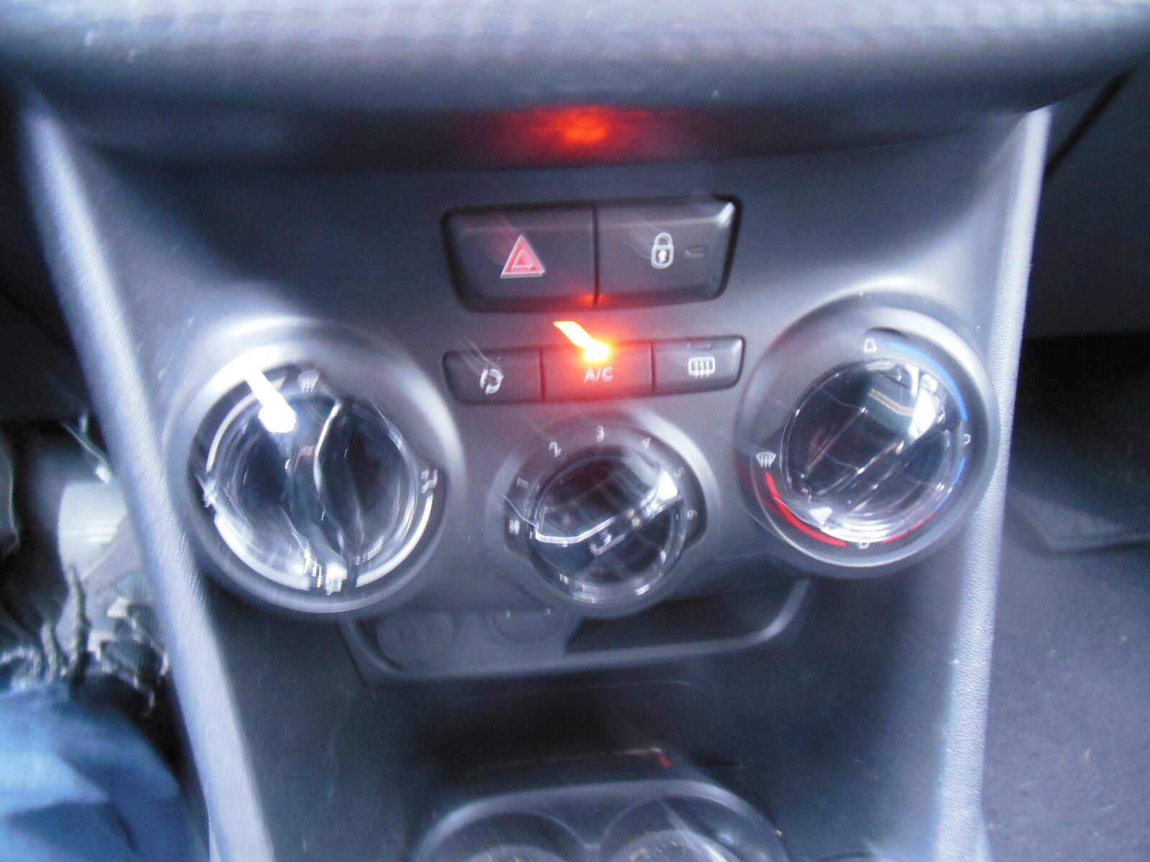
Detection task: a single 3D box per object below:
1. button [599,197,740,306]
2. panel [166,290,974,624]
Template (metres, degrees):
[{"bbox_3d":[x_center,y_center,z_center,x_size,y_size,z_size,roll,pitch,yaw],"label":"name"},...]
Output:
[{"bbox_3d":[0.024,-0.047,0.216,0.035,0.025,0.012,-3,12,-2],"label":"button"},{"bbox_3d":[0.004,0.008,0.225,0.210,0.081,0.035,-3,12,-2],"label":"panel"}]

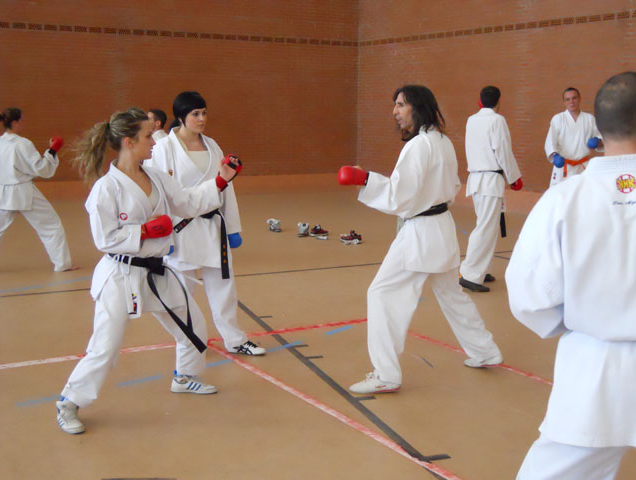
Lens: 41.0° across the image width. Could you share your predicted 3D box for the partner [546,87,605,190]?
[{"bbox_3d":[2.586,-0.609,8.705,0.660,1.850,0.500,4,9,18],"label":"partner"}]

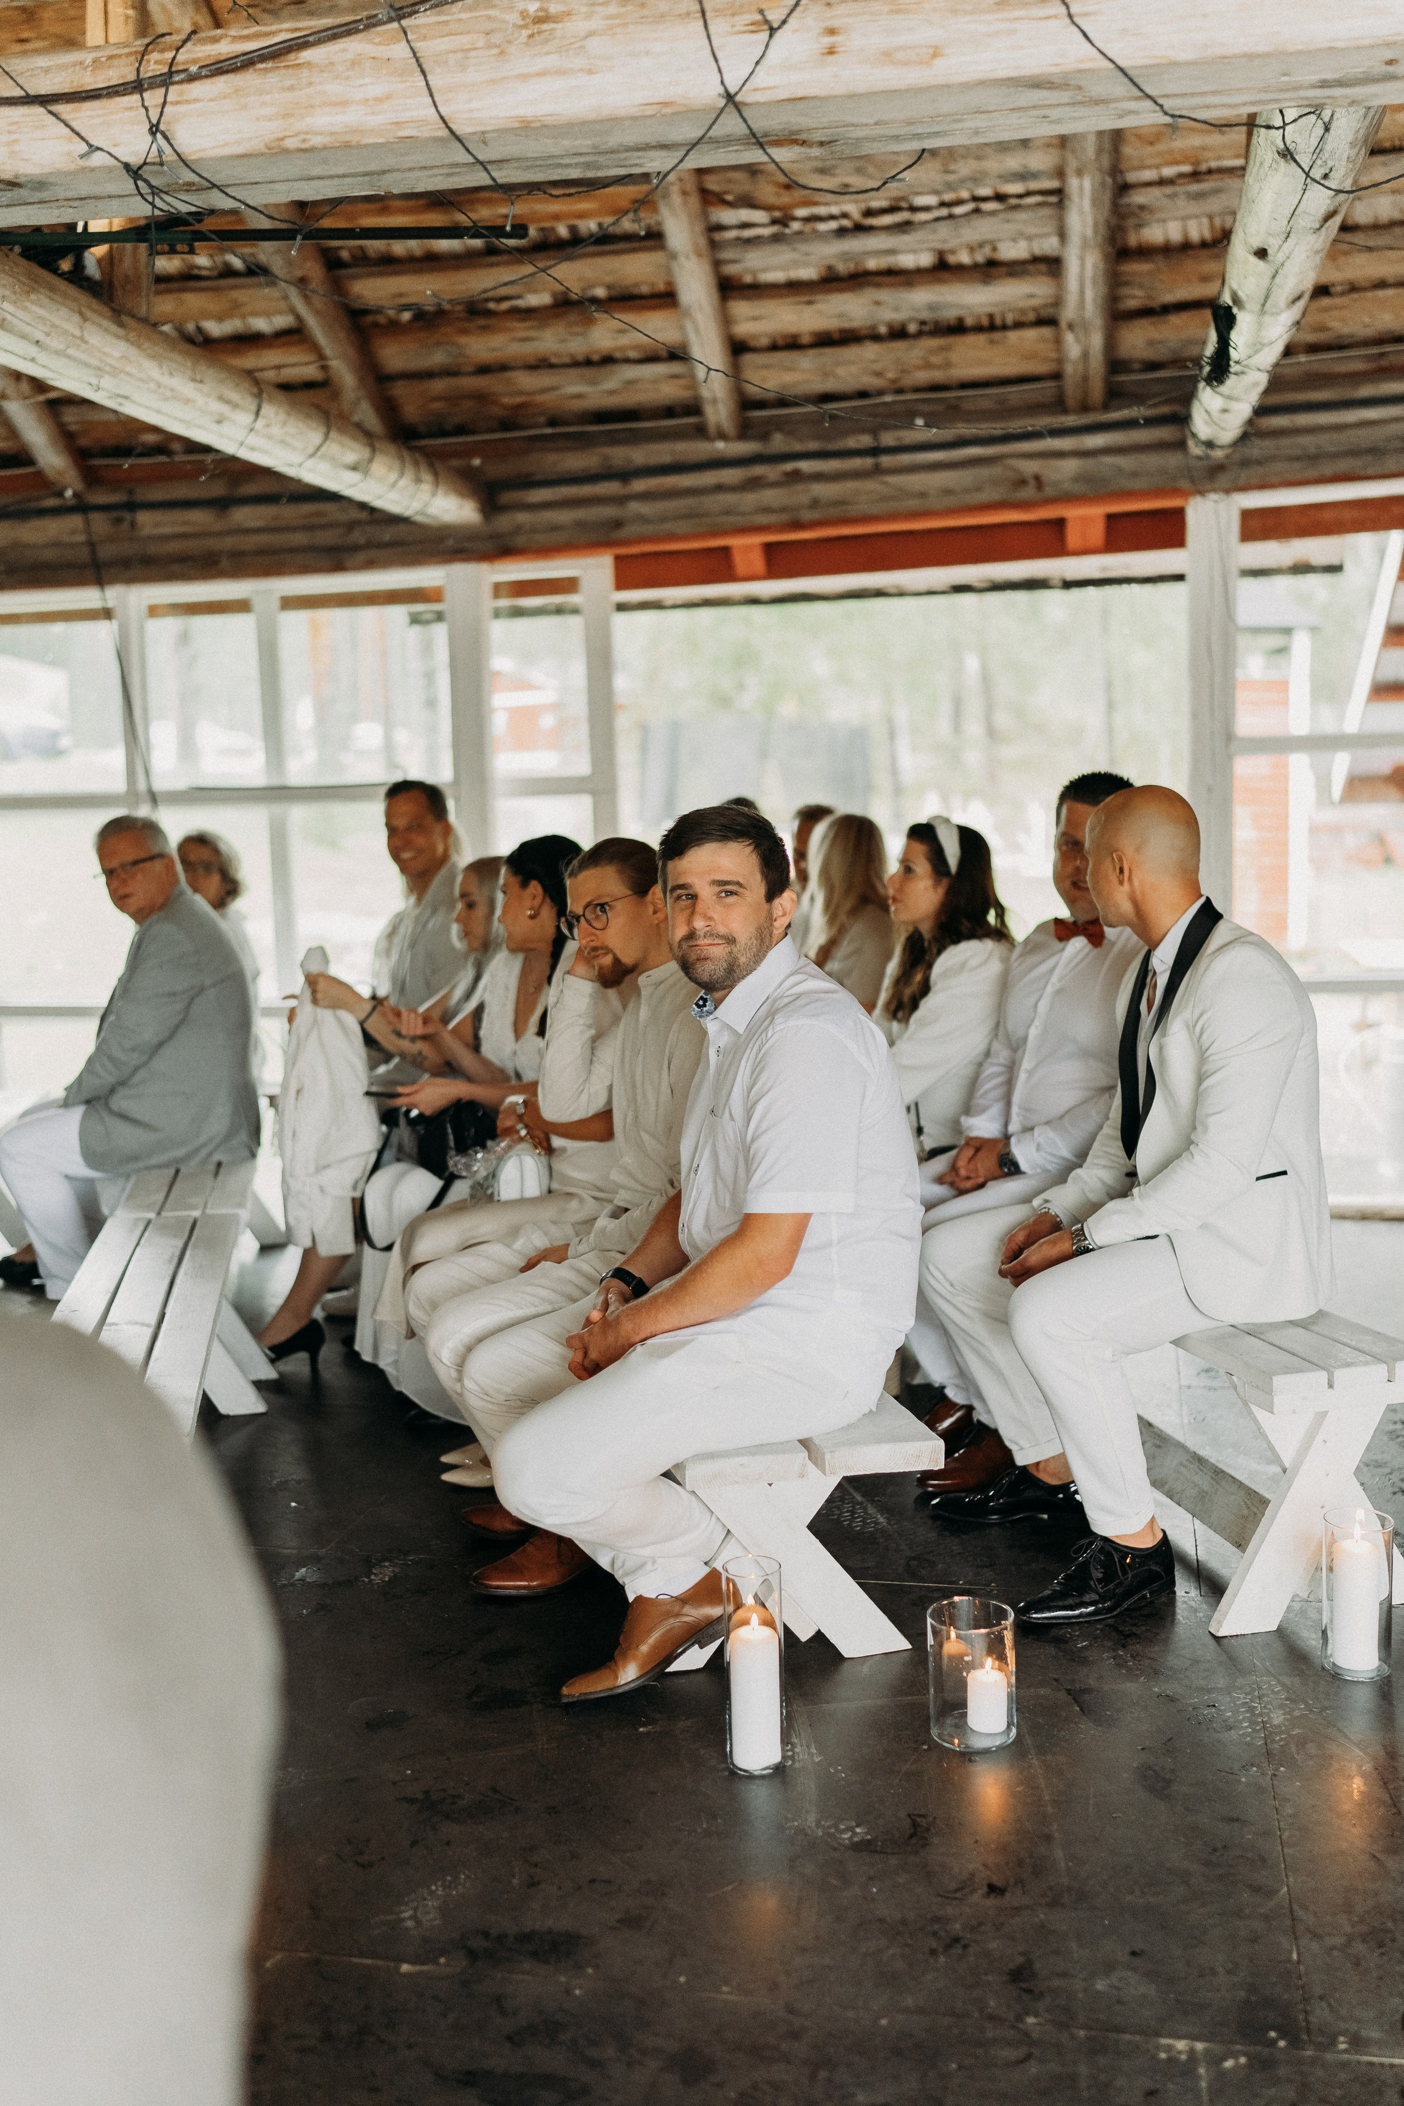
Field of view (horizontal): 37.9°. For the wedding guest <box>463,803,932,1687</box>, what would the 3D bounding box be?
[{"bbox_3d":[-0.012,0.250,3.062,0.710,1.230,0.560,-4,6,-20],"label":"wedding guest"}]

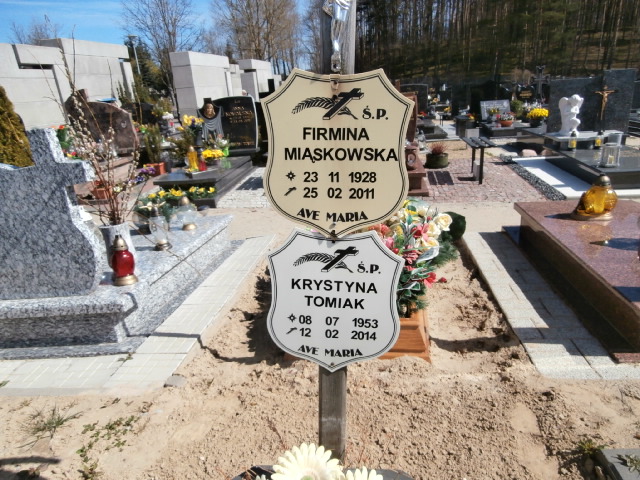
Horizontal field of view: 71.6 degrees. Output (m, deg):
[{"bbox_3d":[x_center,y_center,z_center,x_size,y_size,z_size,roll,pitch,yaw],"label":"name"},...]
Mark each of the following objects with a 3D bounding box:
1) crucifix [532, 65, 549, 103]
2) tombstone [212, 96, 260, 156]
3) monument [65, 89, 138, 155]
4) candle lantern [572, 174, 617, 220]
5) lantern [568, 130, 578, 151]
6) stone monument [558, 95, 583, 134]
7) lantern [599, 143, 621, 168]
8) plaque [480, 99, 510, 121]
[{"bbox_3d":[6.709,-4.762,13.500,0.440,1.080,0.120,0,18,8],"label":"crucifix"},{"bbox_3d":[-1.380,-1.870,7.295,0.780,0.900,0.180,0,18,8],"label":"tombstone"},{"bbox_3d":[-3.822,-1.992,7.718,1.120,1.050,0.200,0,18,8],"label":"monument"},{"bbox_3d":[1.834,-0.282,2.911,0.245,0.285,0.245,0,18,8],"label":"candle lantern"},{"bbox_3d":[3.768,-1.481,6.602,0.115,0.250,0.115,0,18,8],"label":"lantern"},{"bbox_3d":[3.900,-1.927,6.843,0.300,0.600,0.290,-14,20,-30],"label":"stone monument"},{"bbox_3d":[3.335,-0.976,5.073,0.185,0.260,0.185,0,18,8],"label":"lantern"},{"bbox_3d":[4.598,-3.394,11.587,0.730,0.530,0.100,0,3,8],"label":"plaque"}]

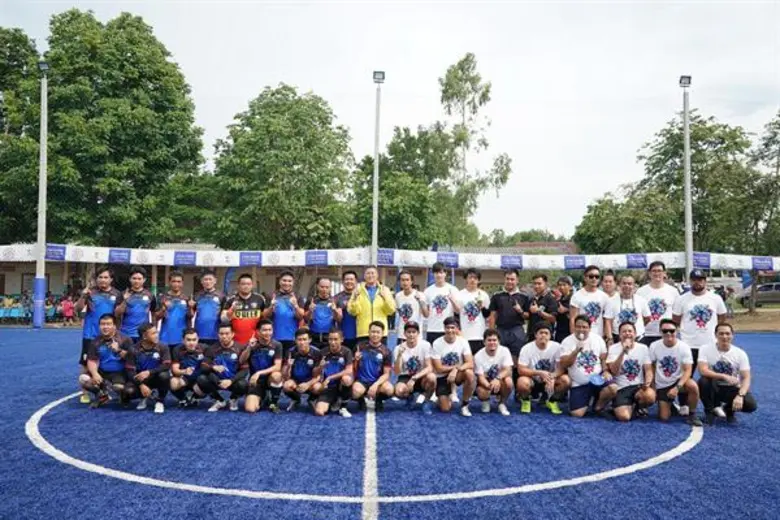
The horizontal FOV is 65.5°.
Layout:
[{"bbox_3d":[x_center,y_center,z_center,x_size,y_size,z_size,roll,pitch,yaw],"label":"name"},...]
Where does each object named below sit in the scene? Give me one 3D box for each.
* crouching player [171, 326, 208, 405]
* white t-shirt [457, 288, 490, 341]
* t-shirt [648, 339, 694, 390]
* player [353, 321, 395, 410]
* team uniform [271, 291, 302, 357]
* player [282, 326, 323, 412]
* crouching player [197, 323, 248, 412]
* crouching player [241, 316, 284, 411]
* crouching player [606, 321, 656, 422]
[{"bbox_3d":[-2.559,1.341,7.765,0.500,0.926,0.640,1,-2,-15],"label":"crouching player"},{"bbox_3d":[1.094,0.714,7.950,0.450,0.680,0.280,0,-2,7],"label":"white t-shirt"},{"bbox_3d":[3.246,1.198,7.020,0.510,0.580,0.330,0,-2,18],"label":"t-shirt"},{"bbox_3d":[-0.199,1.275,7.437,0.520,1.064,0.680,0,-2,-1],"label":"player"},{"bbox_3d":[-1.317,0.827,7.720,0.430,0.853,0.300,1,-2,-8],"label":"team uniform"},{"bbox_3d":[-1.072,1.306,7.466,0.500,0.990,0.680,1,-2,-6],"label":"player"},{"bbox_3d":[-2.048,1.284,7.466,0.600,1.027,0.660,1,-2,-12],"label":"crouching player"},{"bbox_3d":[-1.600,1.264,7.470,0.508,1.060,0.680,1,-2,-8],"label":"crouching player"},{"bbox_3d":[2.826,1.262,7.070,0.557,1.087,0.680,0,-2,10],"label":"crouching player"}]

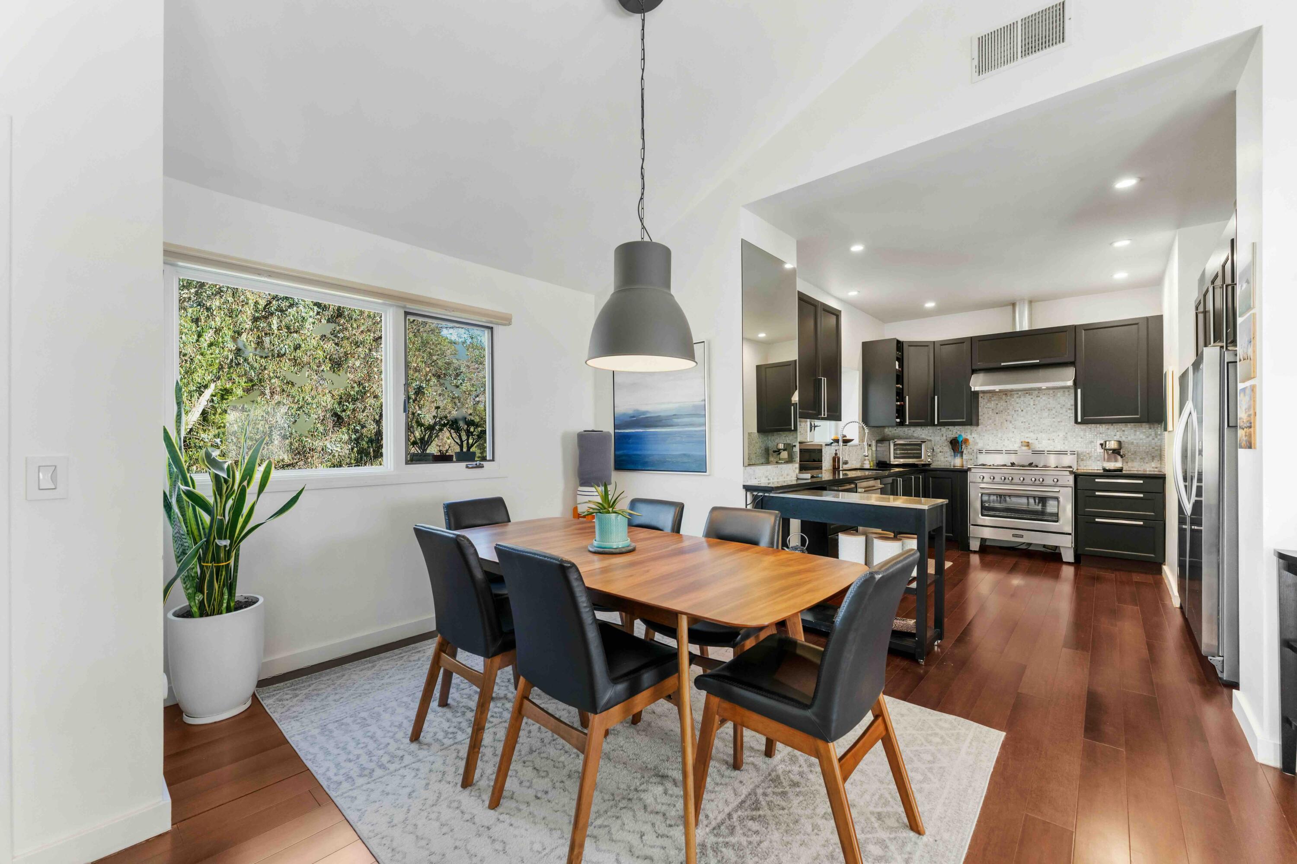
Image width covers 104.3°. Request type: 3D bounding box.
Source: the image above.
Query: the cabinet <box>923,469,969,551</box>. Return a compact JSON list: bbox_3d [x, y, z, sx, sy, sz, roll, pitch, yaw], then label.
[{"bbox_3d":[3.621,0.876,6.024,0.450,0.870,0.630,0,0,42],"label":"cabinet"}]

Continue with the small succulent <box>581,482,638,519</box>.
[{"bbox_3d":[-0.177,0.306,2.283,0.250,0.165,0.240,0,0,0],"label":"small succulent"}]

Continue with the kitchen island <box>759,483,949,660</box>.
[{"bbox_3d":[1.306,0.874,3.333,1.060,0.900,0.440,0,-1,41],"label":"kitchen island"}]

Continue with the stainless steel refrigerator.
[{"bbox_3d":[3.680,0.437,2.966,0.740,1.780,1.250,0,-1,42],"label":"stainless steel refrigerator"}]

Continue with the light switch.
[{"bbox_3d":[-1.745,0.135,1.465,0.014,0.126,0.079,0,-1,42],"label":"light switch"}]

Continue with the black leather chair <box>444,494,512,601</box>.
[{"bbox_3d":[-0.829,0.843,2.767,0.480,0.890,0.590,0,0,-42],"label":"black leather chair"}]

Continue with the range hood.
[{"bbox_3d":[4.270,-0.576,5.755,0.910,0.220,0.530,0,-1,41],"label":"range hood"}]

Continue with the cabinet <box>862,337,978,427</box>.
[{"bbox_3d":[3.321,-0.587,6.171,1.070,1.033,0.910,0,0,42],"label":"cabinet"}]

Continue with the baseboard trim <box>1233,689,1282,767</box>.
[{"bbox_3d":[2.568,1.246,2.132,0.067,0.094,0.500,0,0,42],"label":"baseboard trim"}]

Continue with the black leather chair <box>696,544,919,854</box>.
[{"bbox_3d":[0.545,0.850,1.692,0.600,0.895,0.510,0,-1,42],"label":"black leather chair"}]

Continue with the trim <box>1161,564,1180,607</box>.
[{"bbox_3d":[4.454,1.296,4.315,0.030,0.090,1.300,0,-1,42],"label":"trim"}]

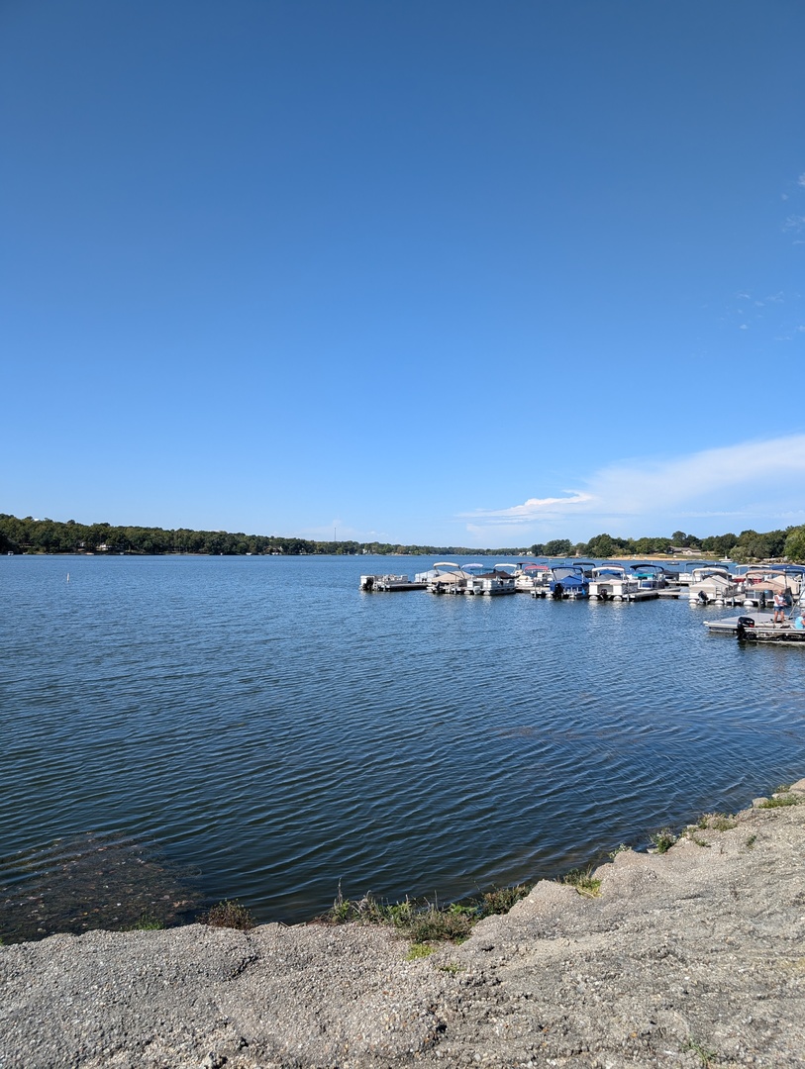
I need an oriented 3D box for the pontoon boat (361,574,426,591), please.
[{"bbox_3d":[-0.870,4.772,74.700,3.800,1.600,7.000,0,-2,30],"label":"pontoon boat"}]

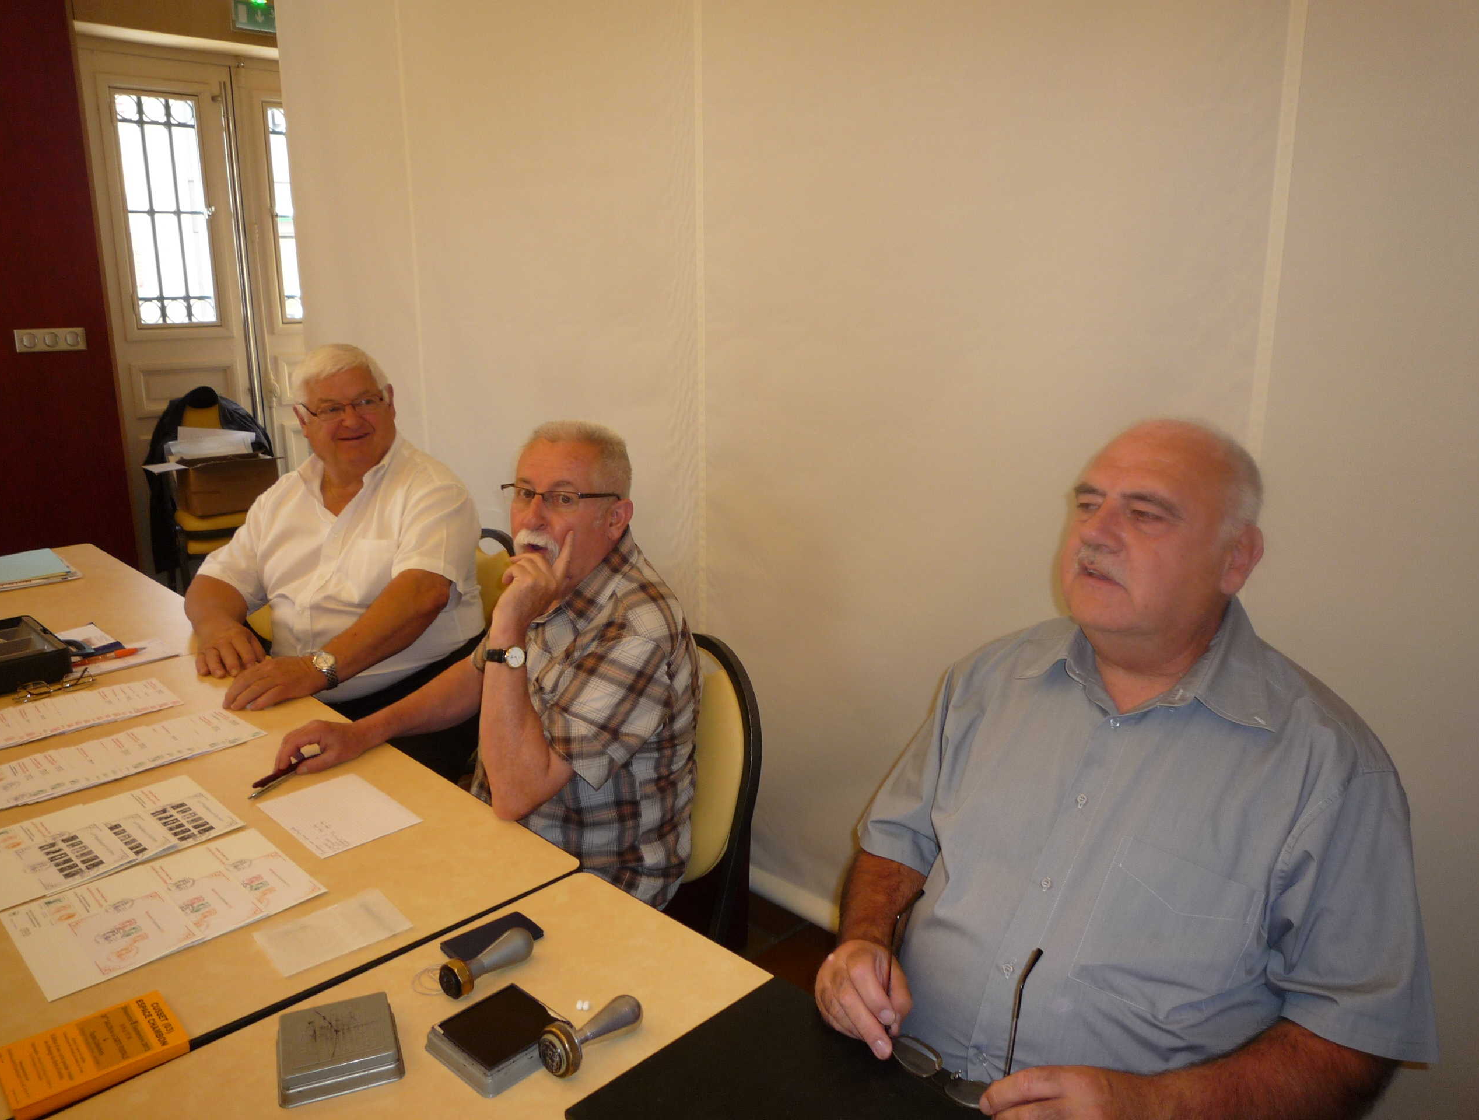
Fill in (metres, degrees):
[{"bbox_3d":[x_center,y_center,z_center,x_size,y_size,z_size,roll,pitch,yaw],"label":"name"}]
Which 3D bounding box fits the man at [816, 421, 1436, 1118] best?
[{"bbox_3d":[0.354,0.533,1.190,0.750,1.320,0.620,-13,19,-40],"label":"man"}]

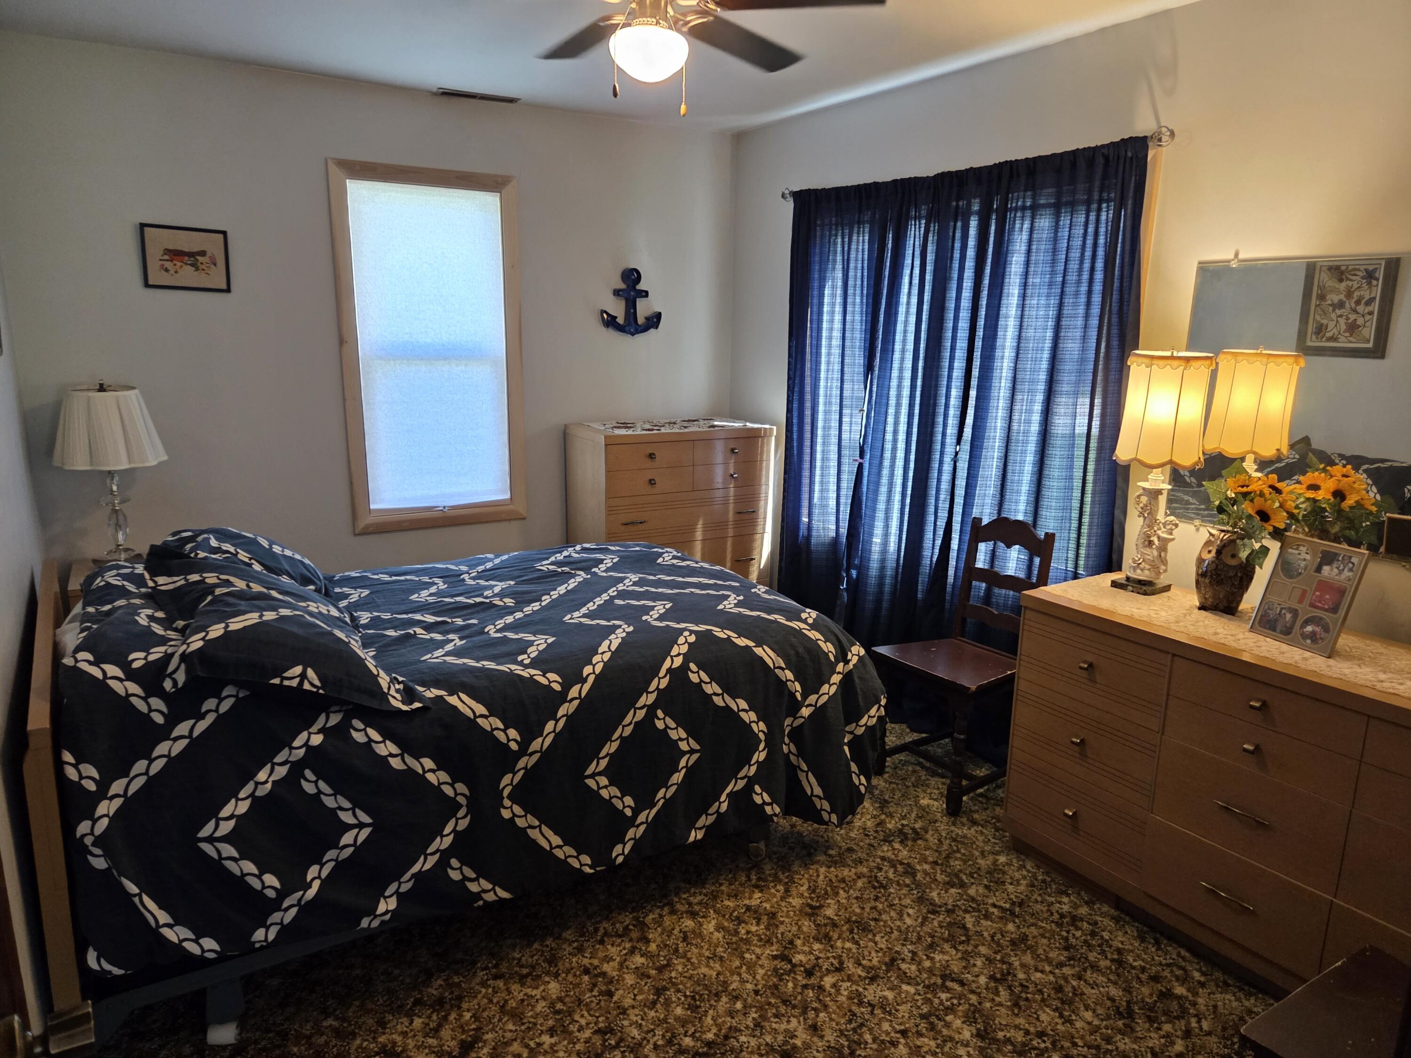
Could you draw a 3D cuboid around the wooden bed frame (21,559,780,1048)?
[{"bbox_3d":[-0.885,0.545,2.921,1.844,0.817,1.439,-7,15,-31],"label":"wooden bed frame"}]

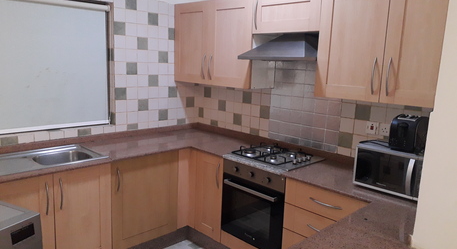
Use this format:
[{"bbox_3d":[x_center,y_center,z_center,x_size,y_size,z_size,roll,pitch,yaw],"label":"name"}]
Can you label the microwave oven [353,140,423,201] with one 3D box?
[{"bbox_3d":[1.038,0.262,2.111,0.340,0.250,0.443,-7,14,-43],"label":"microwave oven"}]

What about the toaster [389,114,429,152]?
[{"bbox_3d":[1.096,0.047,2.065,0.265,0.195,0.165,-6,13,-38],"label":"toaster"}]

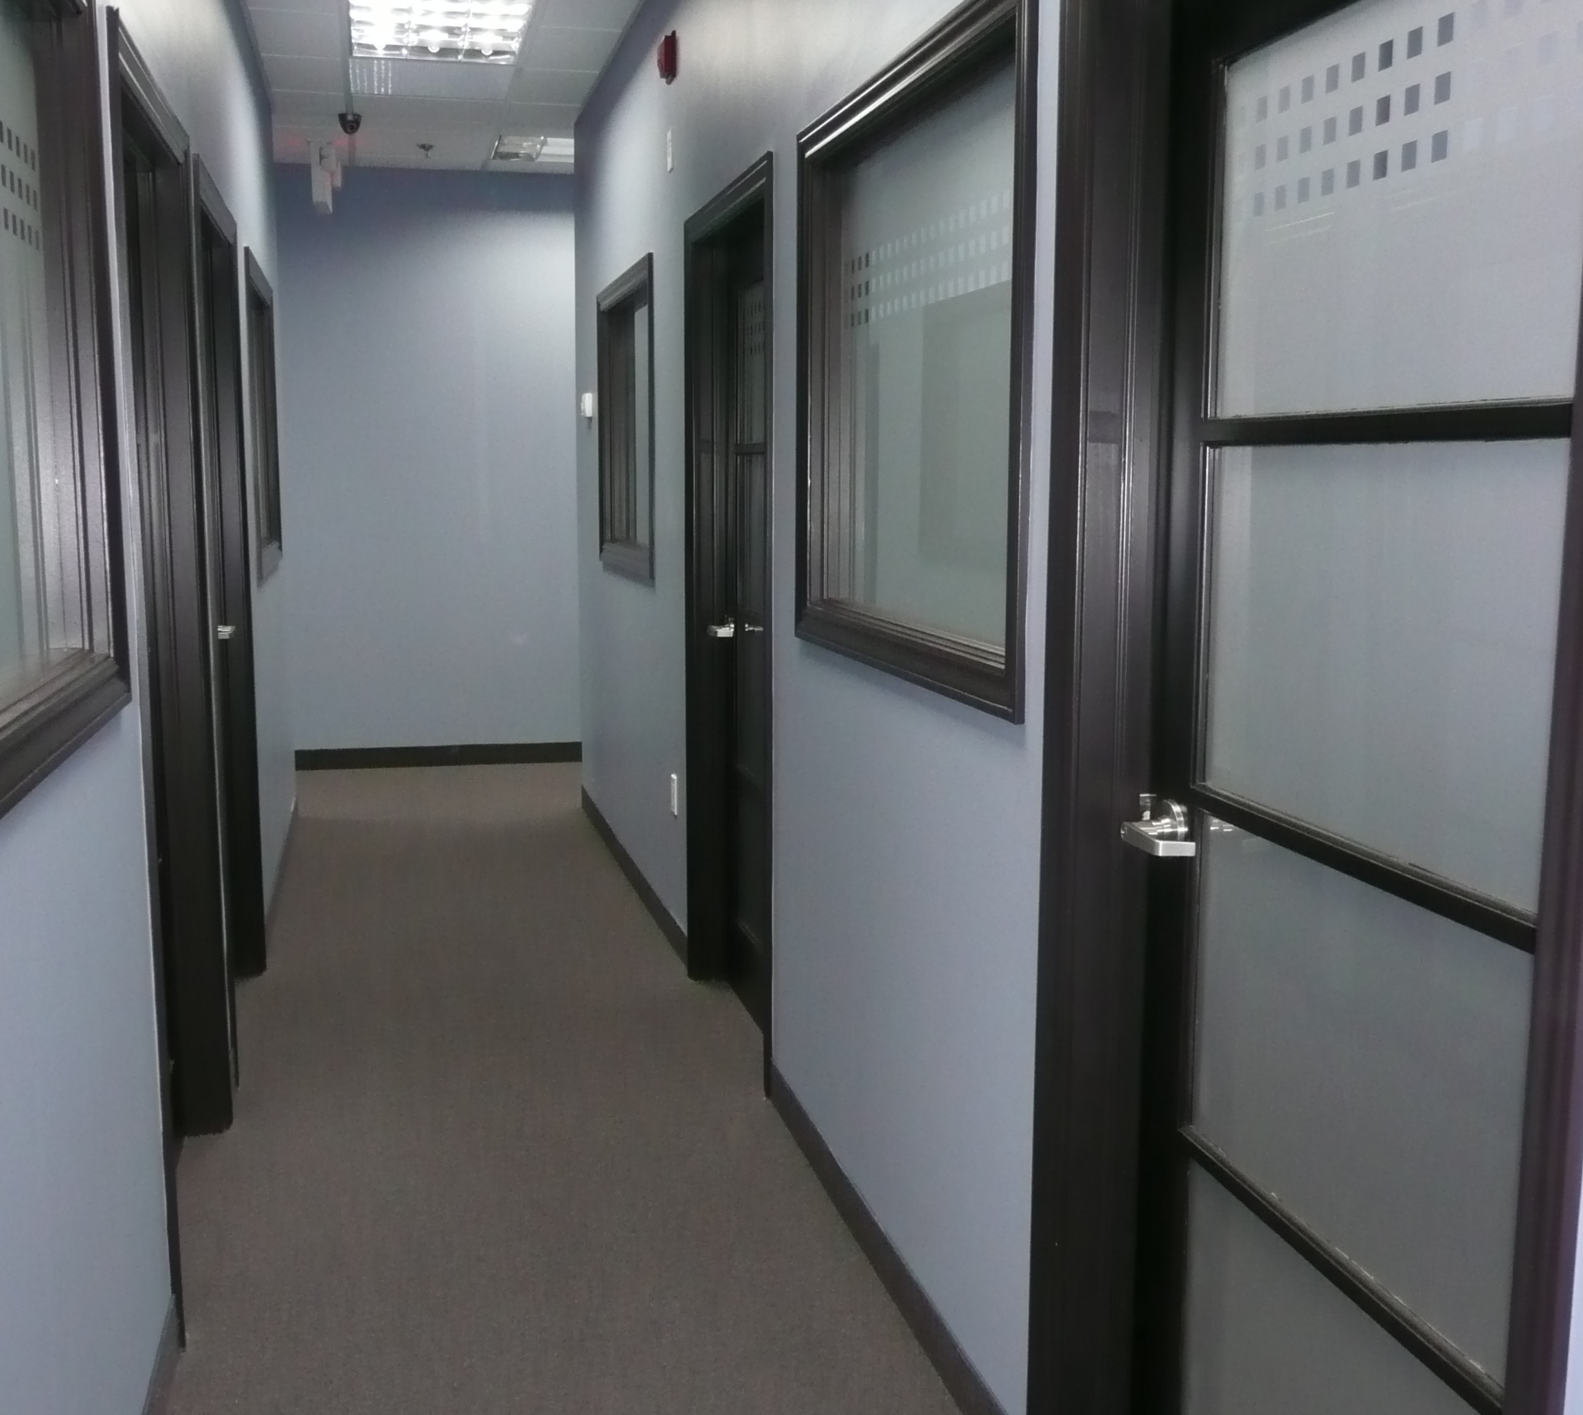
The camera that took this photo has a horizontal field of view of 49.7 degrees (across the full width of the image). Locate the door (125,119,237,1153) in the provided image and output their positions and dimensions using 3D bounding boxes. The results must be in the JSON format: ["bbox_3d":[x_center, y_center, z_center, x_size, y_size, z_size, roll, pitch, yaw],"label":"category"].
[{"bbox_3d":[-1.241,0.009,3.216,0.055,2.040,0.820,-2,8,-13],"label":"door"}]

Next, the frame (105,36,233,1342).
[{"bbox_3d":[-1.221,-0.050,3.213,0.150,2.157,1.005,-2,8,-13],"label":"frame"}]

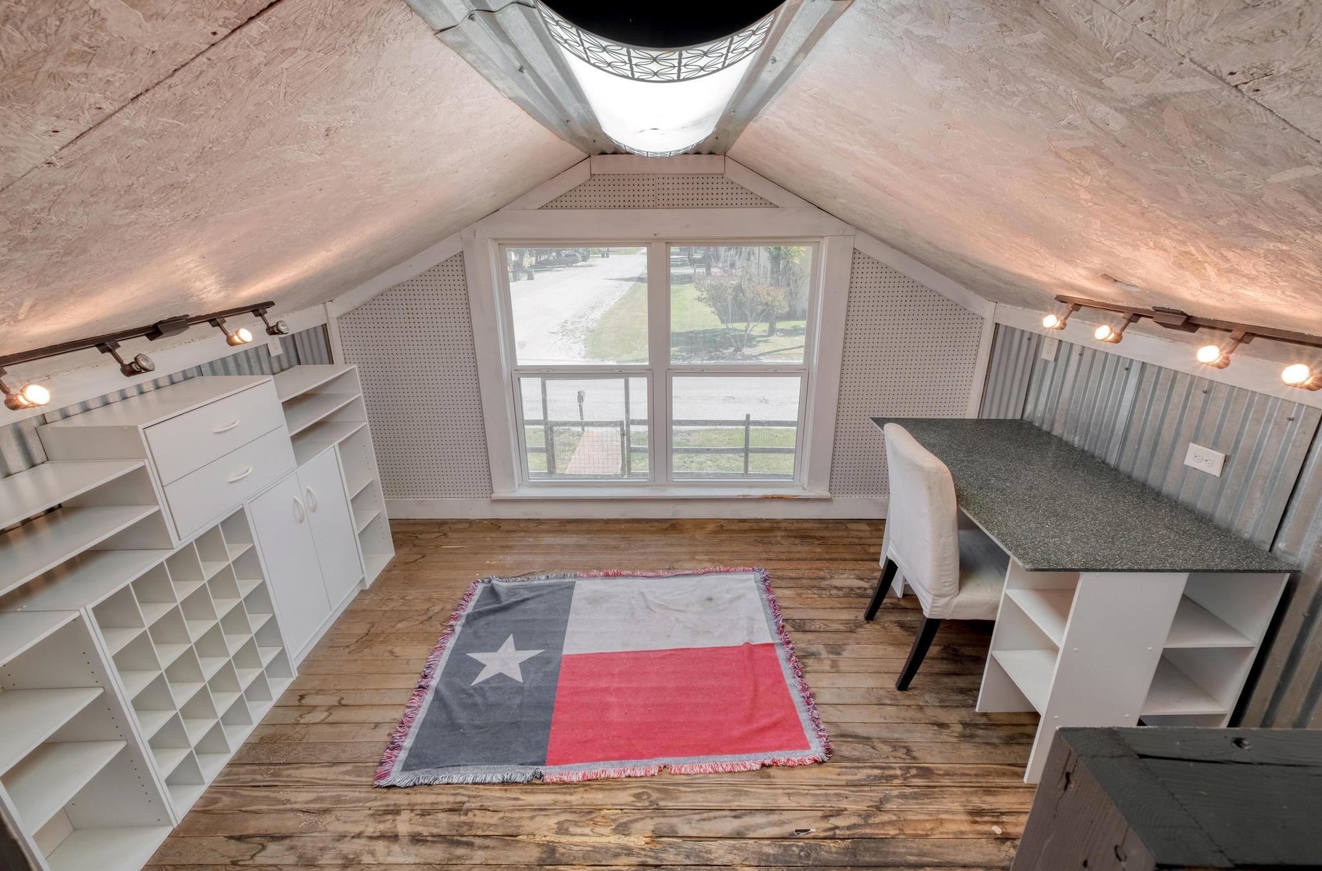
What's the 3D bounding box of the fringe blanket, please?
[{"bbox_3d":[-0.192,0.927,2.392,1.530,0.018,1.180,-1,20,-1],"label":"fringe blanket"}]

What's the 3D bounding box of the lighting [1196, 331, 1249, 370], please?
[{"bbox_3d":[1.479,-0.224,1.442,0.092,0.104,0.060,11,20,-10],"label":"lighting"}]

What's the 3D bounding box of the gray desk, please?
[{"bbox_3d":[1.409,0.522,2.298,0.745,0.805,1.348,0,20,1],"label":"gray desk"}]

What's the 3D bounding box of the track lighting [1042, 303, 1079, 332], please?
[{"bbox_3d":[1.484,-0.441,2.033,0.092,0.104,0.060,11,20,-10],"label":"track lighting"}]

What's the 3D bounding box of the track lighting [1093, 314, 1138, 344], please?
[{"bbox_3d":[1.482,-0.346,1.778,0.092,0.104,0.060,11,20,-10],"label":"track lighting"}]

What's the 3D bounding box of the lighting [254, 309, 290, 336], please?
[{"bbox_3d":[-1.581,-0.463,2.228,0.092,0.104,0.060,-12,20,11],"label":"lighting"}]

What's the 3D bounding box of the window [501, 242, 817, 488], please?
[{"bbox_3d":[0.000,-0.368,3.228,1.750,1.450,0.100,0,20,1],"label":"window"}]

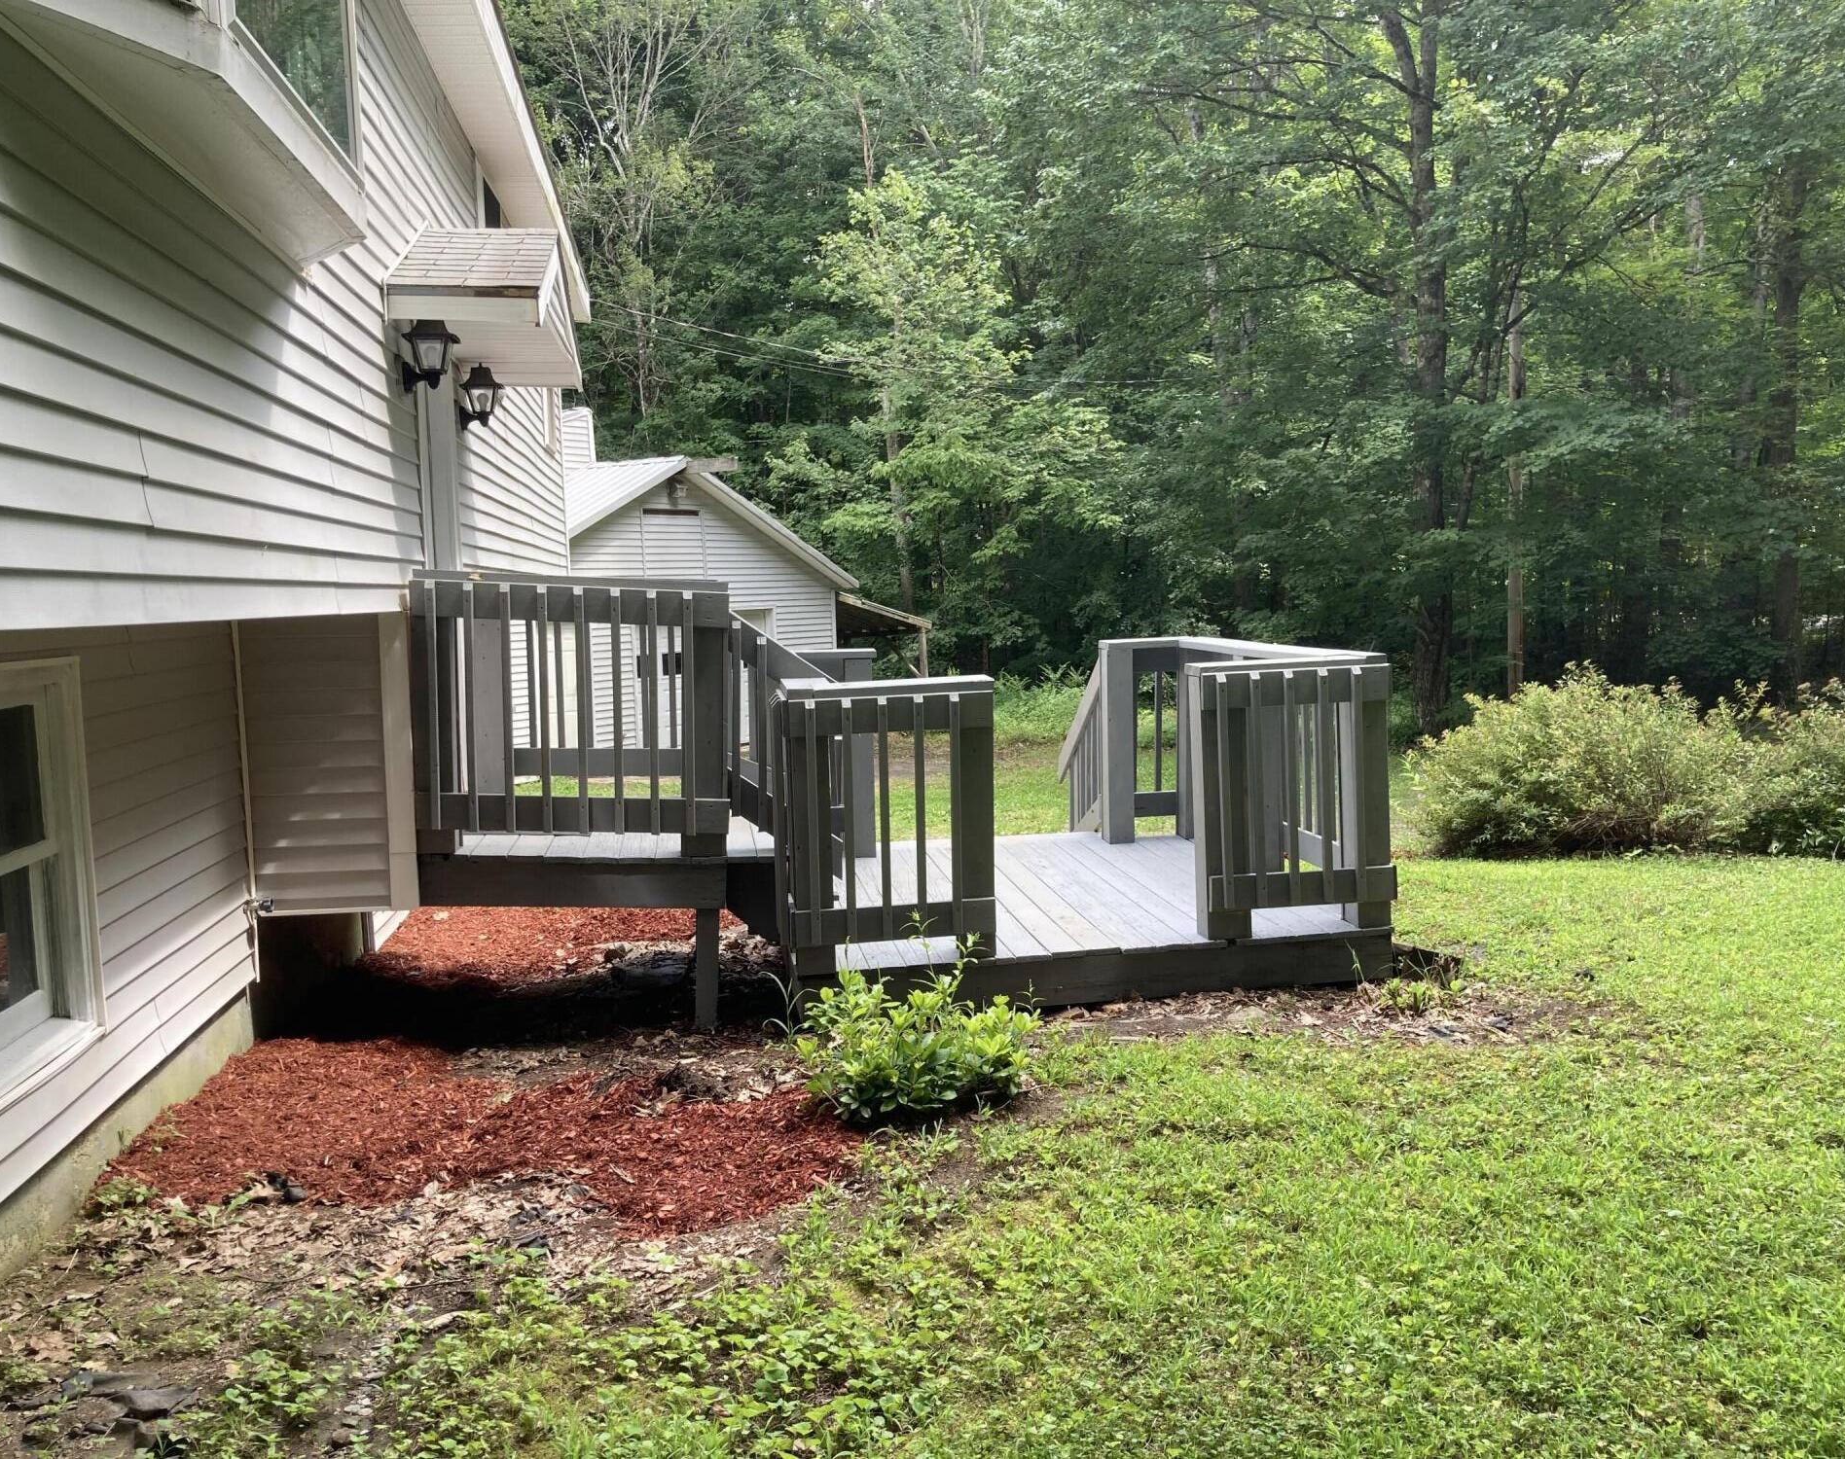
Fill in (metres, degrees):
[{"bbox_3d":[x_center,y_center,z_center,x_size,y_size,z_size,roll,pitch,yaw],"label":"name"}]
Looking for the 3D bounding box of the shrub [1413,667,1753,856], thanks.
[{"bbox_3d":[4.156,0.122,10.017,2.100,1.060,1.600,-2,5,-8],"label":"shrub"}]

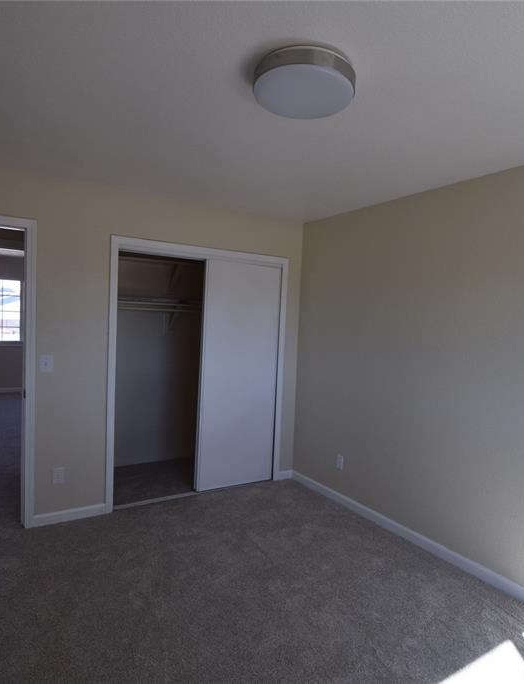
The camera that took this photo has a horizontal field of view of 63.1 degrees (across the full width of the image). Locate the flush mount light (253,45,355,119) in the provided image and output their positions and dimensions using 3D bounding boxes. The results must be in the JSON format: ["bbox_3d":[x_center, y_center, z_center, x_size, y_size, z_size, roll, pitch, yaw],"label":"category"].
[{"bbox_3d":[0.157,-0.963,1.616,0.375,0.075,0.375,2,3,0],"label":"flush mount light"}]

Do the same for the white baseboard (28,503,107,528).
[{"bbox_3d":[-1.379,1.253,3.085,0.480,0.080,0.015,0,4,-34],"label":"white baseboard"}]

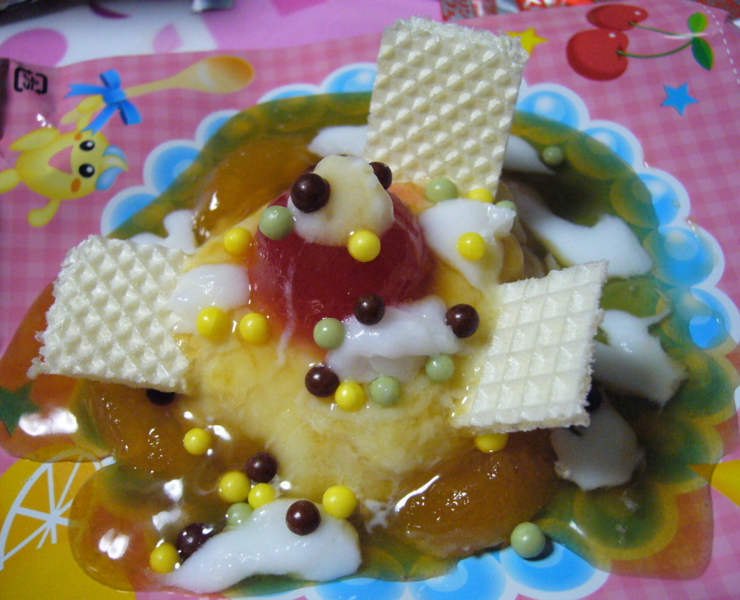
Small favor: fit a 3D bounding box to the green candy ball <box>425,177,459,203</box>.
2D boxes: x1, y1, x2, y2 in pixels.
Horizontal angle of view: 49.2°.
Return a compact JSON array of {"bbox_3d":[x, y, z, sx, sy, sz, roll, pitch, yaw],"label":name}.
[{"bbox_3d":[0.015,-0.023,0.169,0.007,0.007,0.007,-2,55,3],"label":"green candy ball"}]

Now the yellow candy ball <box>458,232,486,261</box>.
[{"bbox_3d":[0.017,-0.009,0.132,0.005,0.005,0.005,0,61,3],"label":"yellow candy ball"}]

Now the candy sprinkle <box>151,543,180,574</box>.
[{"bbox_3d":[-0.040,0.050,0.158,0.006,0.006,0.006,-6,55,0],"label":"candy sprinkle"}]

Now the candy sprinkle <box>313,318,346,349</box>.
[{"bbox_3d":[-0.006,0.005,0.121,0.005,0.005,0.005,-1,61,2],"label":"candy sprinkle"}]

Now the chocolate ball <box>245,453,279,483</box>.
[{"bbox_3d":[-0.017,0.027,0.129,0.005,0.005,0.005,-1,61,2],"label":"chocolate ball"}]

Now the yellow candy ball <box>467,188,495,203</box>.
[{"bbox_3d":[0.019,-0.017,0.136,0.004,0.004,0.004,0,61,3],"label":"yellow candy ball"}]

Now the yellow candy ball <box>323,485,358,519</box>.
[{"bbox_3d":[-0.005,0.031,0.126,0.005,0.005,0.005,-1,61,2],"label":"yellow candy ball"}]

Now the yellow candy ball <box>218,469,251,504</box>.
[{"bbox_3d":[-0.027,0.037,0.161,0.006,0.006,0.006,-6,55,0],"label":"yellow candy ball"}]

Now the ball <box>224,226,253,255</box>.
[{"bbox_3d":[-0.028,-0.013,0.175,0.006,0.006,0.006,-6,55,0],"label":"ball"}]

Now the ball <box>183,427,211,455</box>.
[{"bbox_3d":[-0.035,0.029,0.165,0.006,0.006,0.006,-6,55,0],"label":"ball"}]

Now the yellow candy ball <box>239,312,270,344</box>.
[{"bbox_3d":[-0.018,0.004,0.123,0.005,0.005,0.005,-1,61,2],"label":"yellow candy ball"}]

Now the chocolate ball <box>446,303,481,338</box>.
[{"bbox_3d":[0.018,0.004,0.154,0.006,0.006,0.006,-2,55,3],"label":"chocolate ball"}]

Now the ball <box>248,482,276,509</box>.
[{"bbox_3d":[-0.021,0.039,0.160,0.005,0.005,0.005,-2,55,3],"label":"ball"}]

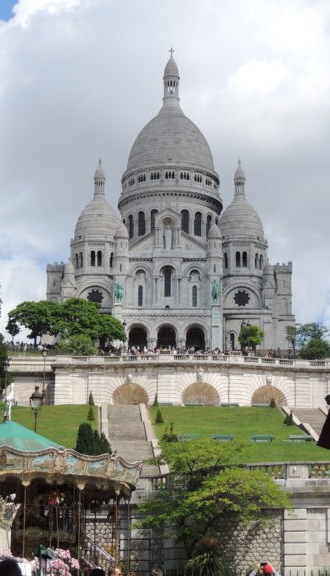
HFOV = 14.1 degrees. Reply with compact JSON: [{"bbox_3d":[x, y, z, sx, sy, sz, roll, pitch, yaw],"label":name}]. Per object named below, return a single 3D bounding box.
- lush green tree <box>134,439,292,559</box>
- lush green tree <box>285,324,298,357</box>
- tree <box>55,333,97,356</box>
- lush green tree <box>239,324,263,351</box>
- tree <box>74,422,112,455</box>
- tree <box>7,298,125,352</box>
[{"bbox_3d":[2.400,10.440,66.000,7.540,5.970,6.030,0,-13,0],"label":"lush green tree"},{"bbox_3d":[20.050,8.320,211.000,1.900,5.170,1.900,0,-13,0],"label":"lush green tree"},{"bbox_3d":[-13.830,8.910,208.000,6.560,3.980,5.580,0,-13,0],"label":"tree"},{"bbox_3d":[13.940,8.150,217.000,4.240,4.480,4.030,0,-13,0],"label":"lush green tree"},{"bbox_3d":[-7.790,16.330,143.000,4.080,3.790,3.060,0,-13,0],"label":"tree"},{"bbox_3d":[-15.980,6.170,216.000,19.150,9.110,12.450,0,-13,0],"label":"tree"}]

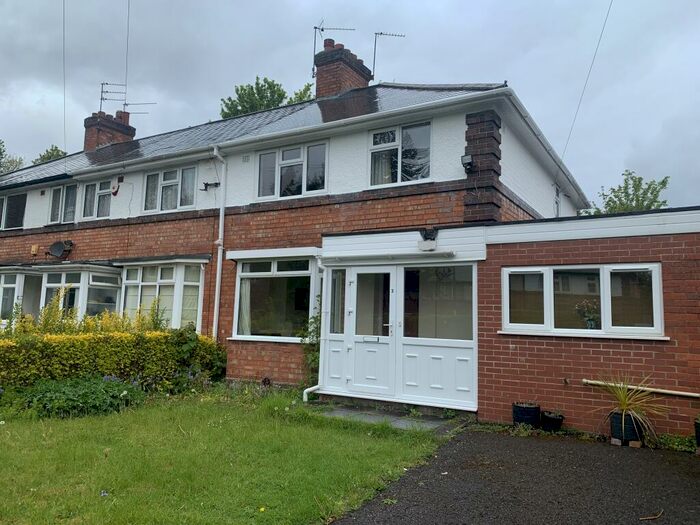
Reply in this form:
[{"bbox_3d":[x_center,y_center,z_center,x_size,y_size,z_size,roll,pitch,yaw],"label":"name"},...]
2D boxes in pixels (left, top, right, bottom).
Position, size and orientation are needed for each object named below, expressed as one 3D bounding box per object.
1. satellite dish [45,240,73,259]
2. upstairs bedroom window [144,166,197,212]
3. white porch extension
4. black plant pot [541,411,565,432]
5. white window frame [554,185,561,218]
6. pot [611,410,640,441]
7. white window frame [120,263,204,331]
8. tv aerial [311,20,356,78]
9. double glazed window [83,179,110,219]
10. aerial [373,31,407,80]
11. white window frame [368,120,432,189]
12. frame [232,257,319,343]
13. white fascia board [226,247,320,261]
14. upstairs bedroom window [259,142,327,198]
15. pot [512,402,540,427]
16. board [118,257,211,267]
[{"bbox_3d":[-7.603,-0.341,13.808,0.520,0.460,0.480,-1,-6,22],"label":"satellite dish"},{"bbox_3d":[-4.138,-1.651,12.151,1.816,0.999,0.090,-2,-7,31],"label":"upstairs bedroom window"},{"bbox_3d":[0.833,0.833,8.308,2.800,2.613,0.680,-2,-7,31],"label":"white porch extension"},{"bbox_3d":[2.525,1.988,6.555,0.280,0.240,0.280,-2,-7,31],"label":"black plant pot"},{"bbox_3d":[5.071,-1.387,12.802,0.090,1.050,0.820,-2,-7,31],"label":"white window frame"},{"bbox_3d":[3.210,1.903,6.120,0.320,0.330,0.320,-2,-7,31],"label":"pot"},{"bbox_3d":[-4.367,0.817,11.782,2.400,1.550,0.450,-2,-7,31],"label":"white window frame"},{"bbox_3d":[-0.454,-5.945,14.973,1.200,1.560,0.420,2,-6,-5],"label":"tv aerial"},{"bbox_3d":[-6.503,-1.589,13.596,1.205,0.967,0.090,-2,-7,31],"label":"double glazed window"},{"bbox_3d":[1.208,-6.255,16.034,0.950,1.420,0.350,2,-6,-5],"label":"aerial"},{"bbox_3d":[0.861,-1.870,9.122,1.200,1.090,0.090,-2,-7,31],"label":"white window frame"},{"bbox_3d":[-1.416,0.700,9.641,1.837,1.520,0.170,-2,-7,31],"label":"frame"},{"bbox_3d":[-1.457,-0.158,9.697,2.120,0.155,0.100,-2,-7,31],"label":"white fascia board"},{"bbox_3d":[-1.144,-1.767,10.325,1.760,1.031,0.090,-2,-7,31],"label":"upstairs bedroom window"},{"bbox_3d":[2.259,1.966,6.728,0.344,0.290,0.344,-2,-7,31],"label":"pot"},{"bbox_3d":[-4.166,0.034,11.381,2.800,0.084,0.300,-2,-7,31],"label":"board"}]

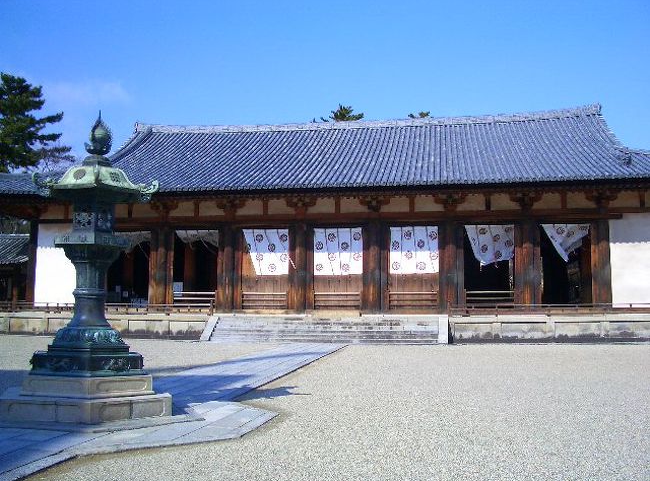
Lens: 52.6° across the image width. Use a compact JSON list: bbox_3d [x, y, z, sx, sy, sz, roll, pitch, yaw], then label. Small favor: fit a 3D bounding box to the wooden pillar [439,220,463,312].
[{"bbox_3d":[6.321,1.317,32.960,1.149,4.597,0.750,-1,-6,7],"label":"wooden pillar"}]

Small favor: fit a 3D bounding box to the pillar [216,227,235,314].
[{"bbox_3d":[-5.254,1.452,34.690,0.850,4.600,0.700,0,-6,8],"label":"pillar"}]

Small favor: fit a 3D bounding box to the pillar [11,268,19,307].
[{"bbox_3d":[-18.990,2.875,40.248,0.334,2.446,0.330,-1,-6,9],"label":"pillar"}]

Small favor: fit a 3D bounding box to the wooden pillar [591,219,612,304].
[{"bbox_3d":[13.195,1.108,31.383,0.885,4.258,0.600,-1,-6,9],"label":"wooden pillar"}]

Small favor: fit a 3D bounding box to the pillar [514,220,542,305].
[{"bbox_3d":[10.100,1.166,32.607,1.240,4.530,0.800,0,-6,8],"label":"pillar"}]

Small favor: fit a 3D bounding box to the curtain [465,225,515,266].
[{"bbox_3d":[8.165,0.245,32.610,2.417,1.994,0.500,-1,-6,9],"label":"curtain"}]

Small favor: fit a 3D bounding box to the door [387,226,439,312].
[{"bbox_3d":[4.371,1.384,32.821,2.576,4.301,0.200,-1,-6,9],"label":"door"}]

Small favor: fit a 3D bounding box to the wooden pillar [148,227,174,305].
[{"bbox_3d":[-8.628,1.438,34.726,1.362,4.393,0.600,-1,-6,9],"label":"wooden pillar"}]

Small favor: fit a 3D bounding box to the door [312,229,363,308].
[{"bbox_3d":[0.655,1.464,33.750,2.563,4.269,0.150,-1,-6,7],"label":"door"}]

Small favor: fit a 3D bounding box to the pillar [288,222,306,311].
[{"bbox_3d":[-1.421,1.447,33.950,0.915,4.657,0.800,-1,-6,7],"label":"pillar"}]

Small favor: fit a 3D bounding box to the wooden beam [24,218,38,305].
[{"bbox_3d":[-15.977,1.211,35.888,0.534,4.763,0.500,-1,-6,9],"label":"wooden beam"}]

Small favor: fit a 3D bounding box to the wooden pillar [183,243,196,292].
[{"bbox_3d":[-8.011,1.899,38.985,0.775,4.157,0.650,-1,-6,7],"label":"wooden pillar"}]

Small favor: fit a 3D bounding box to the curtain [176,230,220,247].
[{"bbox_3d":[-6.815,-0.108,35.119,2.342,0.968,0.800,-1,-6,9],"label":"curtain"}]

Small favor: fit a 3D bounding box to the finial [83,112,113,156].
[{"bbox_3d":[-3.460,-1.645,10.100,0.400,0.690,0.390,-1,-6,7],"label":"finial"}]

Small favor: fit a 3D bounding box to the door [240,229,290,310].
[{"bbox_3d":[-3.100,1.537,34.229,2.565,4.225,0.150,-1,-6,7],"label":"door"}]

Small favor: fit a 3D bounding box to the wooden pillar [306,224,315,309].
[{"bbox_3d":[-0.754,1.482,34.169,0.420,4.430,0.420,0,-6,8],"label":"wooden pillar"}]

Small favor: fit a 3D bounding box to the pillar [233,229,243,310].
[{"bbox_3d":[-4.622,1.453,34.705,0.470,4.500,0.450,0,-6,8],"label":"pillar"}]

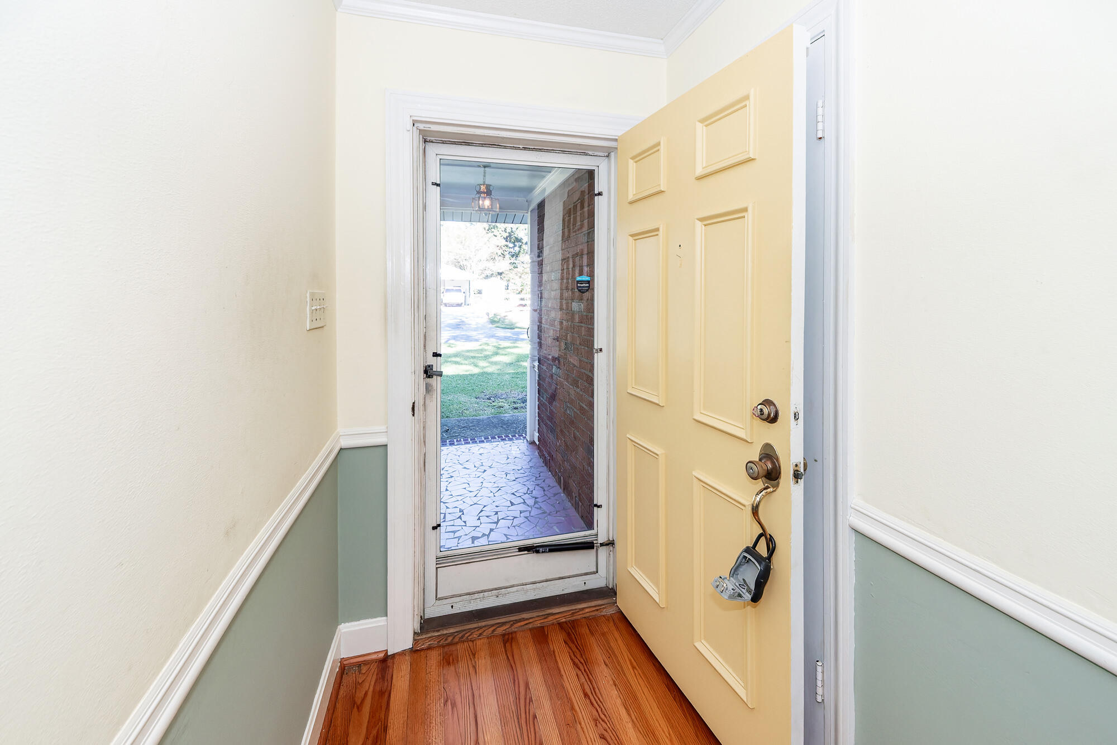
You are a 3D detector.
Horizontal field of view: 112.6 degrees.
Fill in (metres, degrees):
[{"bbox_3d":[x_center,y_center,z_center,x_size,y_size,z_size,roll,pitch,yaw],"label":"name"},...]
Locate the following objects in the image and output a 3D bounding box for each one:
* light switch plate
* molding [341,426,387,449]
[{"bbox_3d":[-0.755,-0.195,1.165,0.010,0.114,0.190,0,2,-19],"label":"light switch plate"},{"bbox_3d":[-0.738,0.246,1.416,0.172,0.068,0.025,0,1,-13],"label":"molding"}]

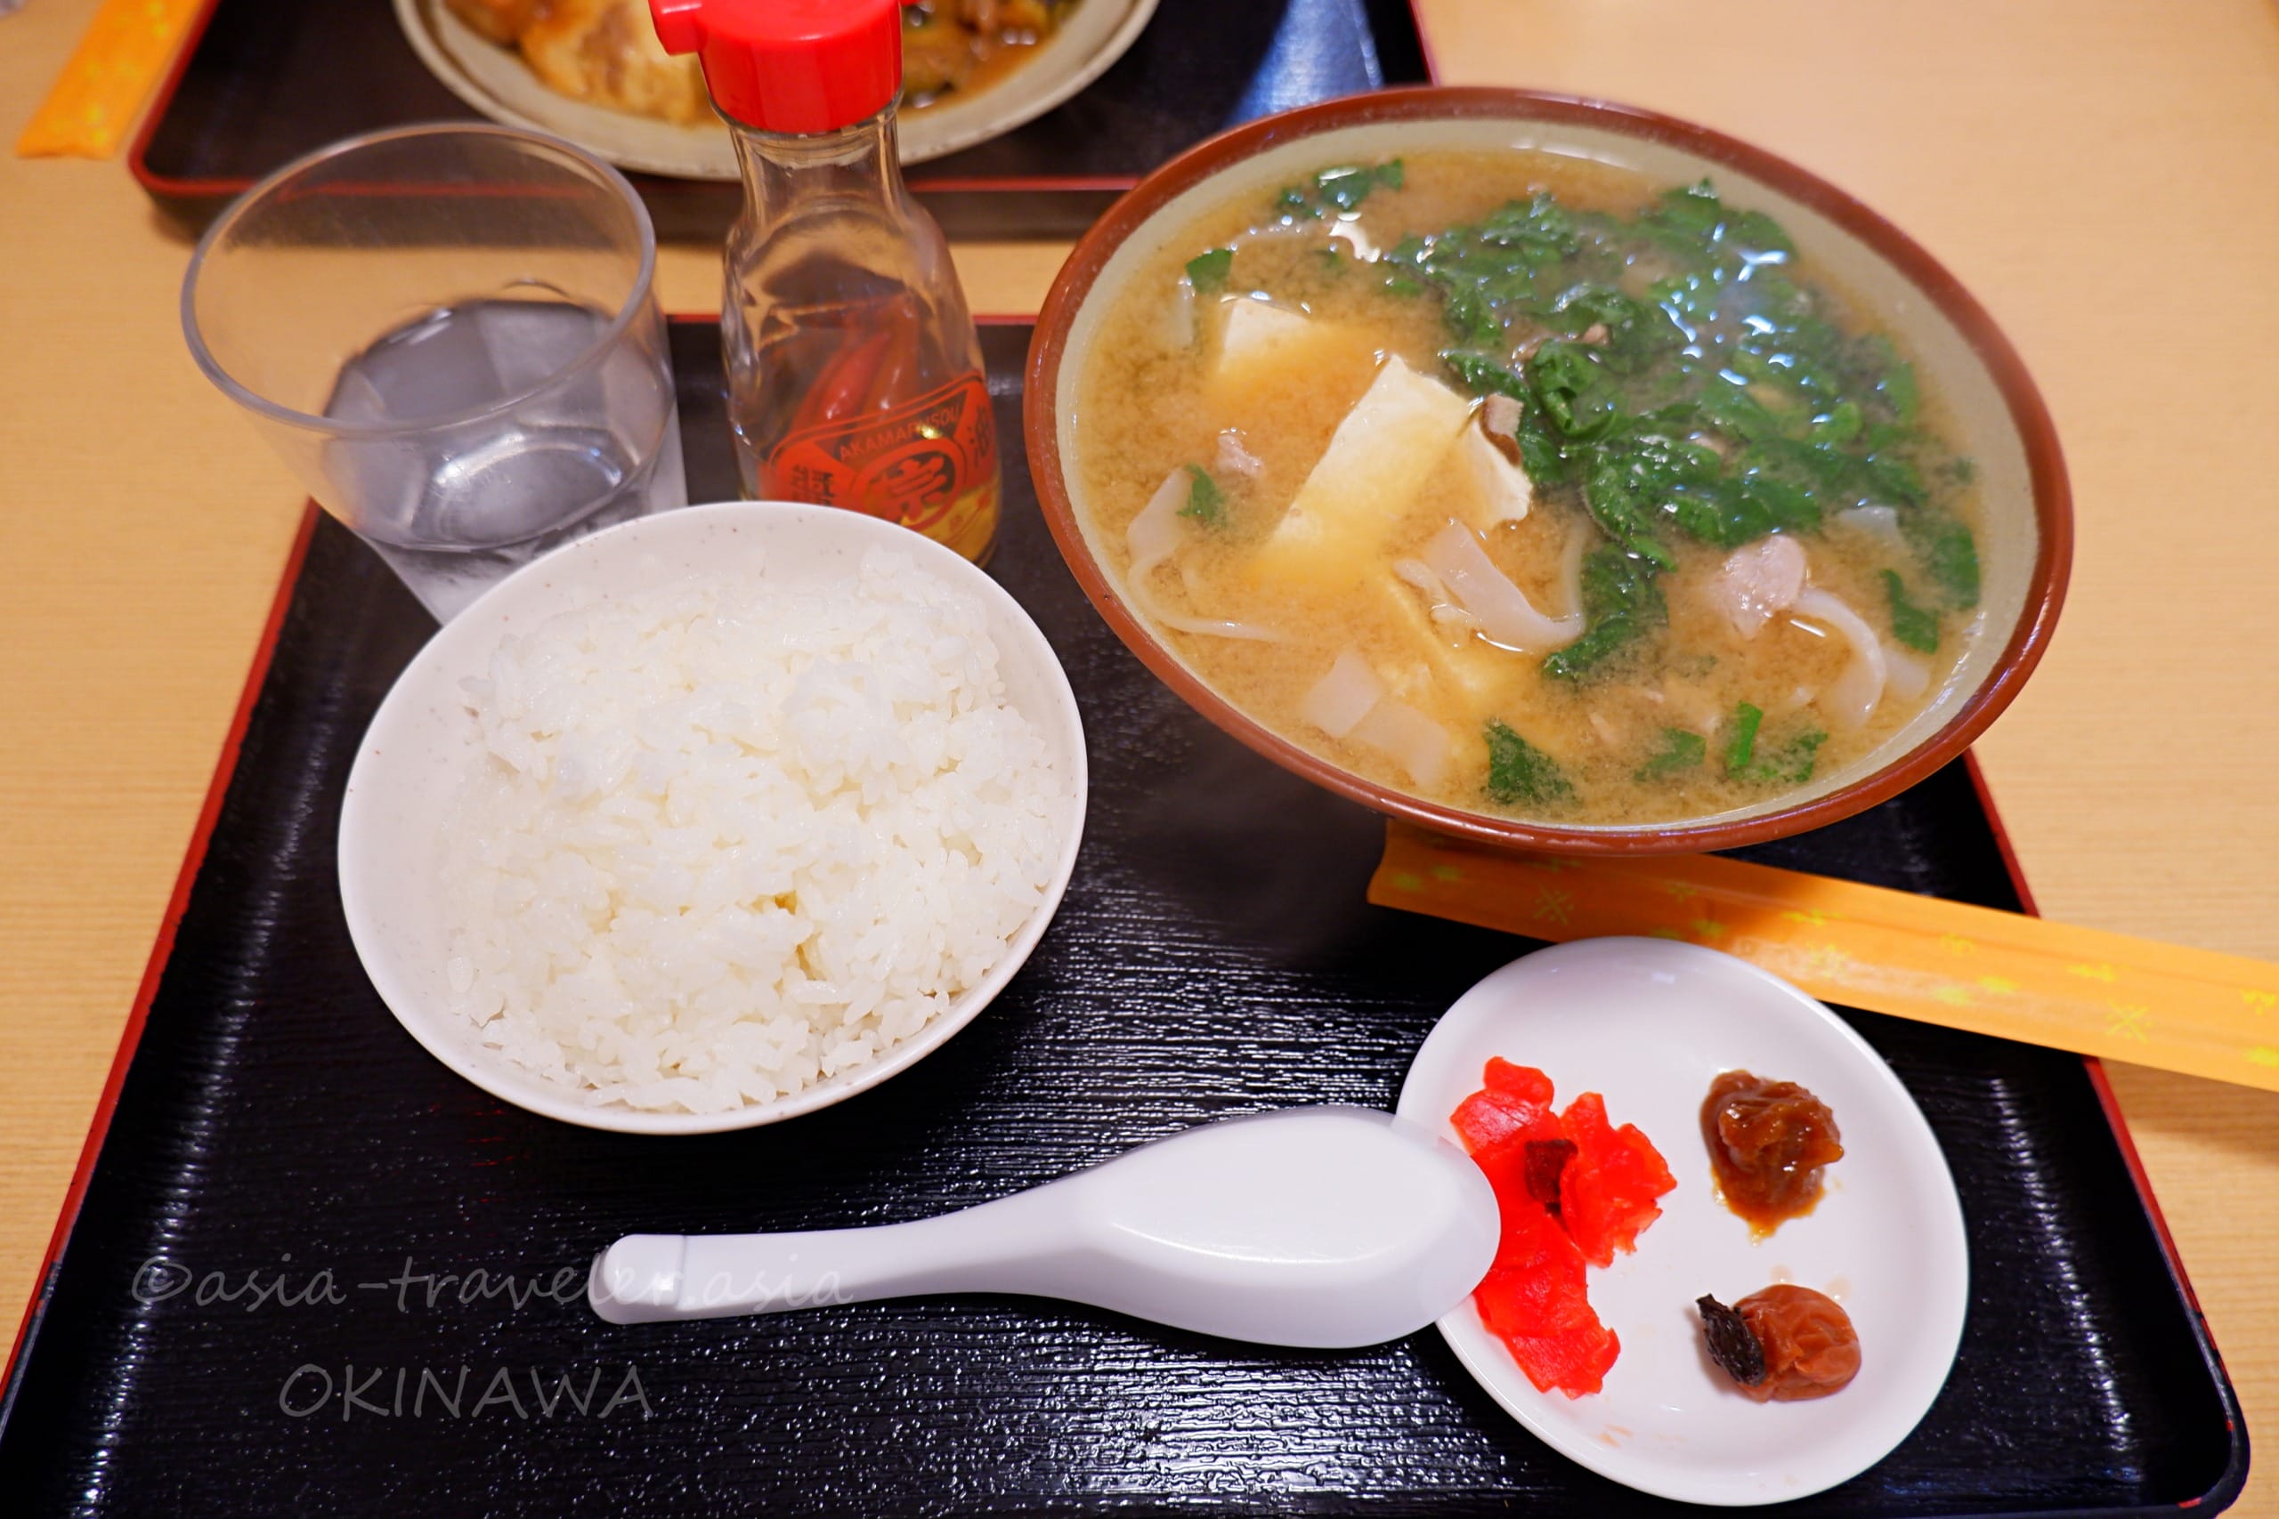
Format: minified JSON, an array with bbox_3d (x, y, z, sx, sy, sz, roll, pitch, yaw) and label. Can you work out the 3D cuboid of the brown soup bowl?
[{"bbox_3d":[0.080,-0.051,0.333,0.209,0.085,0.209,1,58,-2],"label":"brown soup bowl"}]

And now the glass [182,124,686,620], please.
[{"bbox_3d":[-0.137,-0.066,0.321,0.085,0.106,0.085,3,58,0],"label":"glass"}]

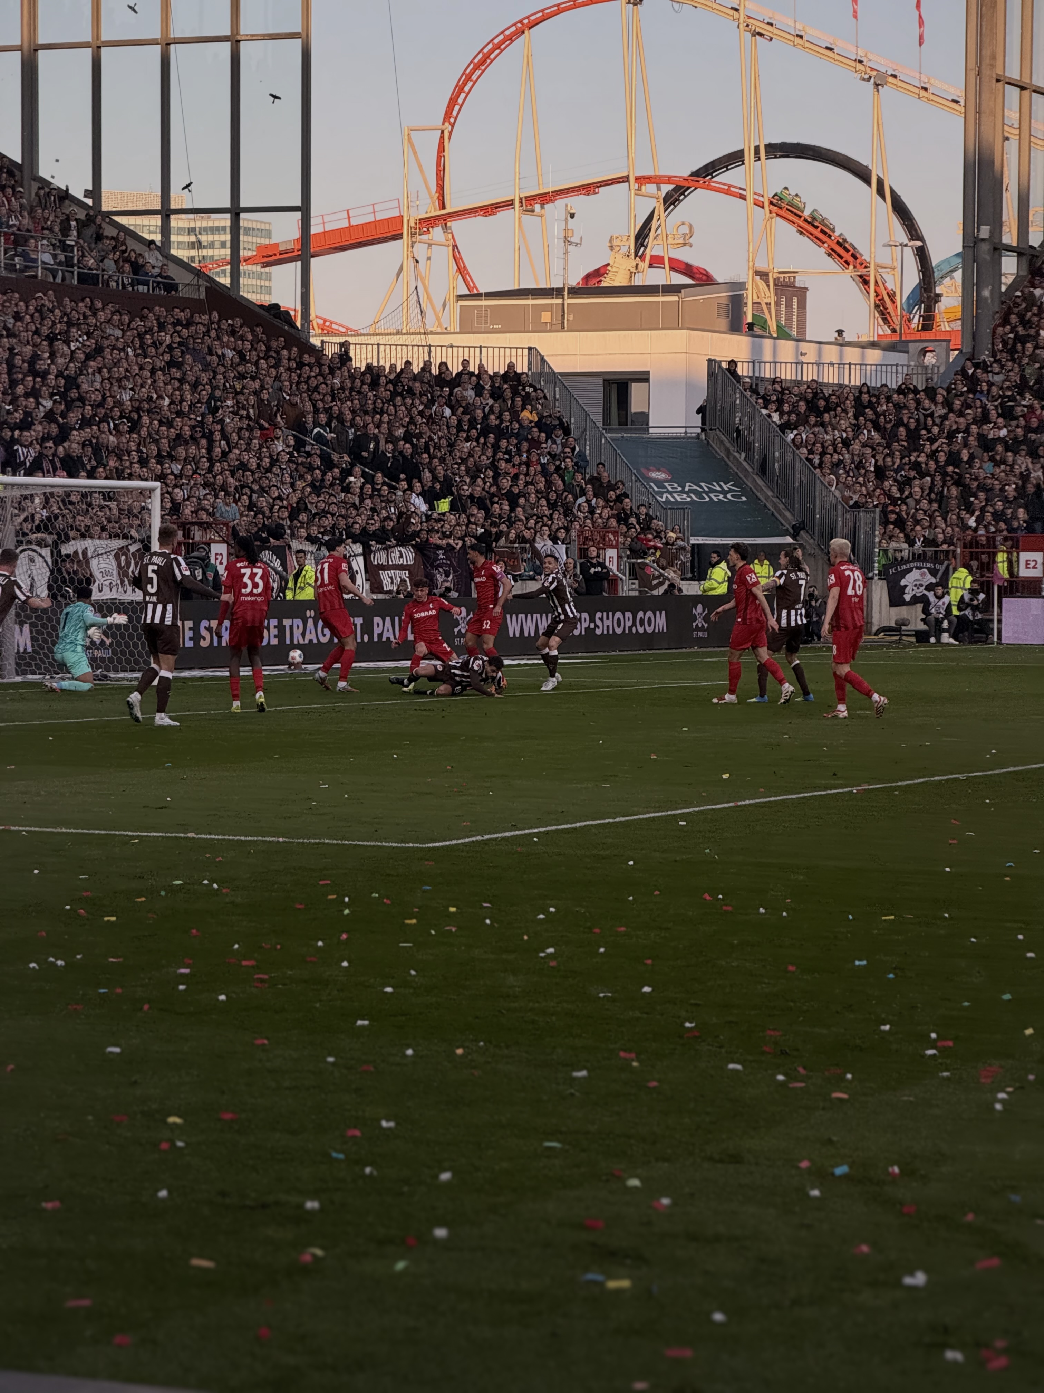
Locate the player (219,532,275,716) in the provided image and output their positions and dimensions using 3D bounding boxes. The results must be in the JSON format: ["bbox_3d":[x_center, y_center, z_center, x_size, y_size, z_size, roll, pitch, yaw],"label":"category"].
[{"bbox_3d":[-2.851,-0.759,41.770,0.600,1.830,0.520,0,2,-9],"label":"player"}]

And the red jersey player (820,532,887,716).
[{"bbox_3d":[3.385,-0.728,41.170,0.650,1.850,0.560,2,3,44],"label":"red jersey player"}]

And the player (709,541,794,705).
[{"bbox_3d":[2.558,-0.842,45.071,0.920,1.820,0.580,0,2,-7],"label":"player"}]

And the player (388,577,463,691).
[{"bbox_3d":[-1.178,-0.782,49.277,0.850,1.400,0.750,0,2,9],"label":"player"}]

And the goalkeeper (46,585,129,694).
[{"bbox_3d":[-5.216,-0.703,48.279,0.950,1.280,0.620,-1,2,-28],"label":"goalkeeper"}]

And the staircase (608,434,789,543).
[{"bbox_3d":[3.353,-4.716,90.846,3.800,2.386,5.244,0,2,-18],"label":"staircase"}]

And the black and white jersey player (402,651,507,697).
[{"bbox_3d":[-0.818,-0.289,47.692,1.350,0.530,0.700,0,2,0],"label":"black and white jersey player"}]

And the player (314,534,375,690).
[{"bbox_3d":[-2.159,-0.987,48.270,0.660,1.870,0.580,-1,2,-30],"label":"player"}]

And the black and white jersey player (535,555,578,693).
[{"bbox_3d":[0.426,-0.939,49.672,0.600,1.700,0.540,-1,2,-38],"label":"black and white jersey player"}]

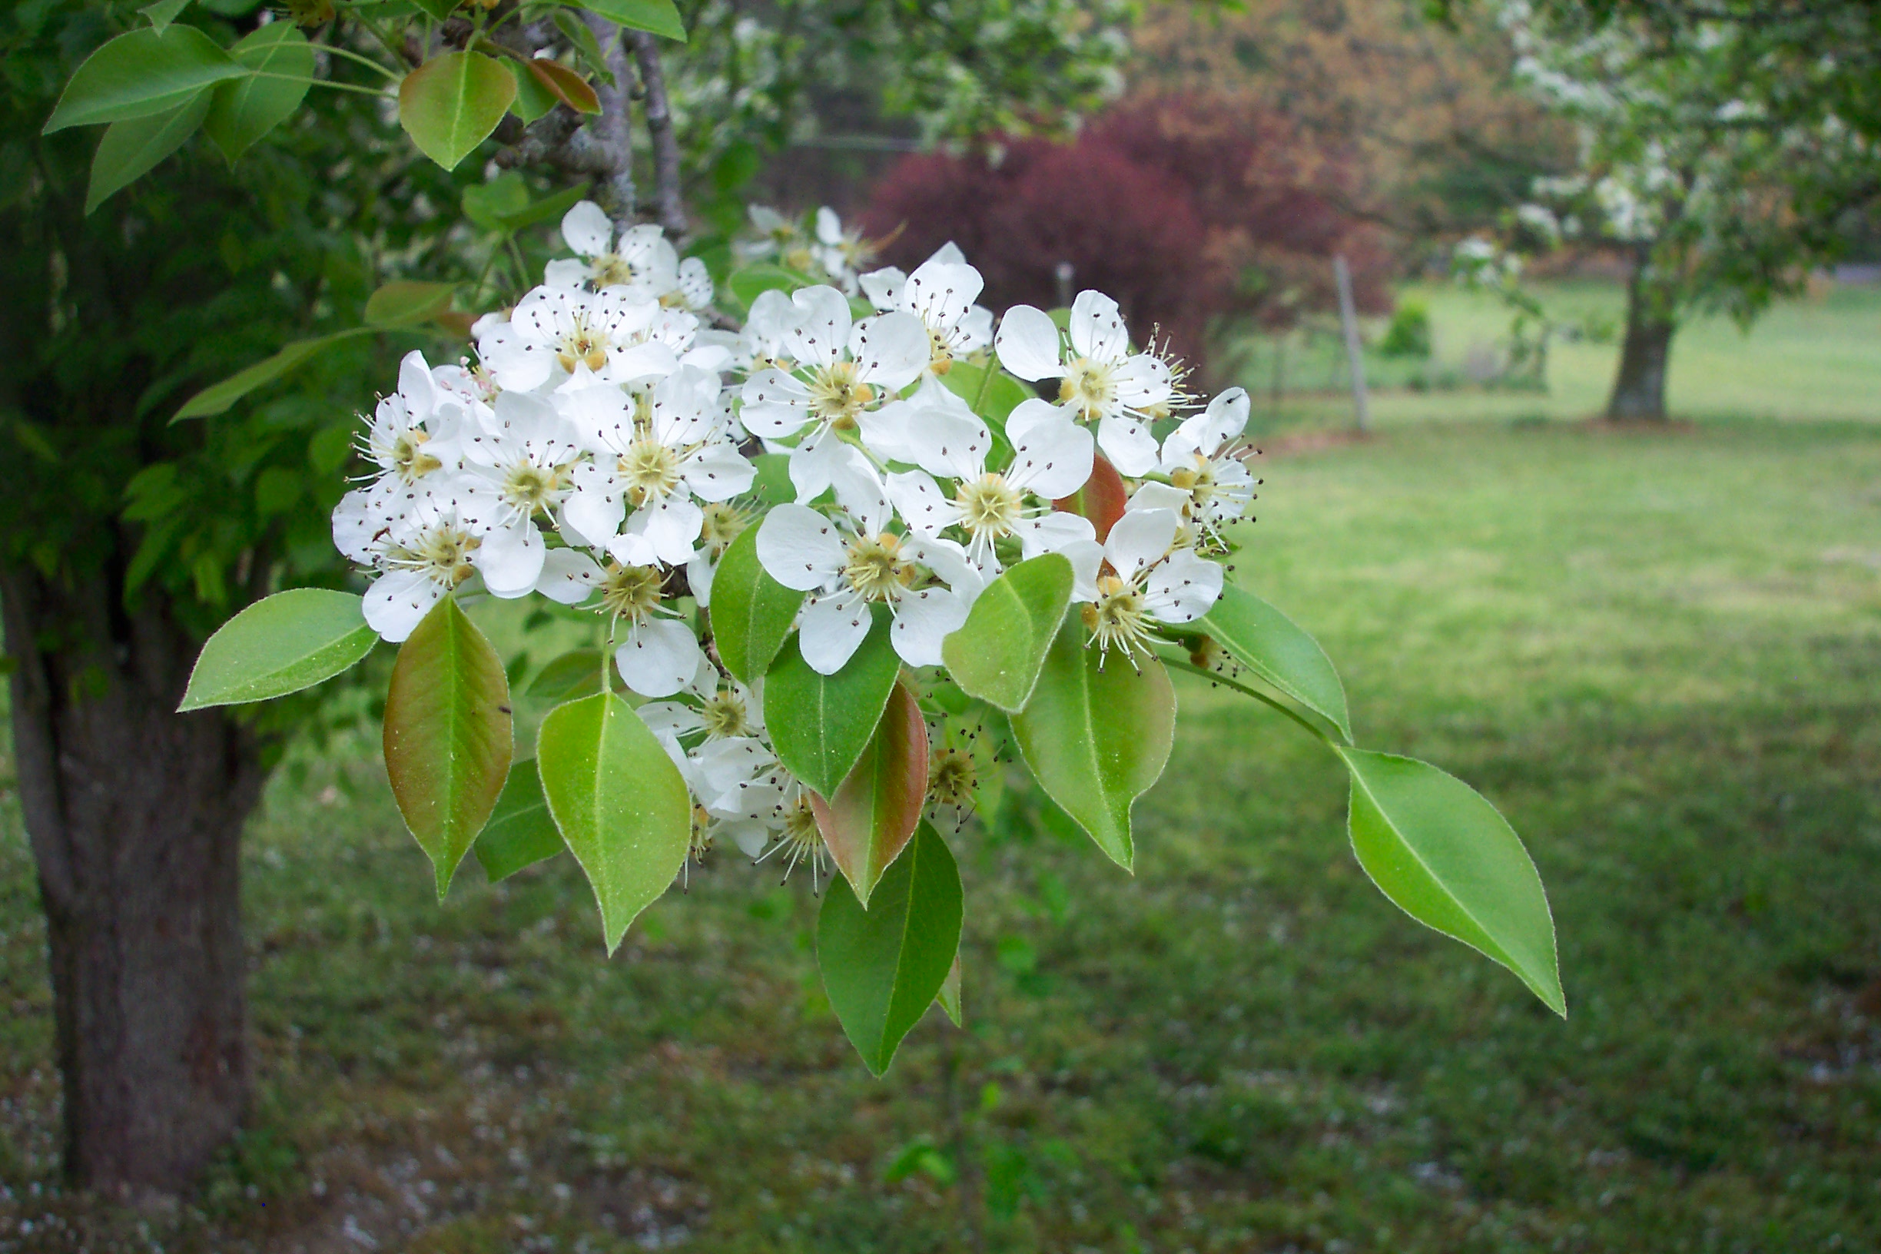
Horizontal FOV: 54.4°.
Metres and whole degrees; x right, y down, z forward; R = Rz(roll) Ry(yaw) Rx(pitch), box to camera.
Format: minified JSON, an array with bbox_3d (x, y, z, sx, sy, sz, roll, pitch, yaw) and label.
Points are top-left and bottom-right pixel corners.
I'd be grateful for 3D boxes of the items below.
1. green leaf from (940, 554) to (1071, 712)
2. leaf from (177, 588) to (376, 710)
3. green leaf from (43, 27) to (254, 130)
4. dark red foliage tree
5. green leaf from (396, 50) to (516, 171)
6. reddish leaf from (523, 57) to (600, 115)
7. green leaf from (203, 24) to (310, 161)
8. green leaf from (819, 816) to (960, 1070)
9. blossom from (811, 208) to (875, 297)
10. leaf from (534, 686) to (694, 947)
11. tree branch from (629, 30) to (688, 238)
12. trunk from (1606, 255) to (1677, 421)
[{"bbox_3d":[0.012,0.001,0.330,0.022,0.027,0.014,-9,-6,4],"label":"green leaf"},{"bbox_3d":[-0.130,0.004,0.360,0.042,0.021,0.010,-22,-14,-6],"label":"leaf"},{"bbox_3d":[-0.191,-0.131,0.440,0.050,0.021,0.012,-16,-6,-5],"label":"green leaf"},{"bbox_3d":[1.951,-4.170,19.500,5.200,3.000,4.400,0,12,0],"label":"dark red foliage tree"},{"bbox_3d":[-0.111,-0.118,0.420,0.027,0.032,0.007,4,-31,2],"label":"green leaf"},{"bbox_3d":[-0.091,-0.130,0.440,0.021,0.009,0.008,36,0,7],"label":"reddish leaf"},{"bbox_3d":[-0.167,-0.131,0.450,0.024,0.038,0.008,21,-6,4],"label":"green leaf"},{"bbox_3d":[-0.009,0.059,0.345,0.026,0.050,0.008,10,0,0],"label":"green leaf"},{"bbox_3d":[-0.031,-0.119,0.580,0.016,0.027,0.026,7,14,29],"label":"blossom"},{"bbox_3d":[-0.060,0.035,0.335,0.028,0.047,0.009,0,3,0],"label":"leaf"},{"bbox_3d":[-0.093,-0.162,0.600,0.007,0.069,0.007,-11,4,0],"label":"tree branch"},{"bbox_3d":[5.181,-2.127,13.500,0.480,1.230,0.460,0,12,0],"label":"trunk"}]

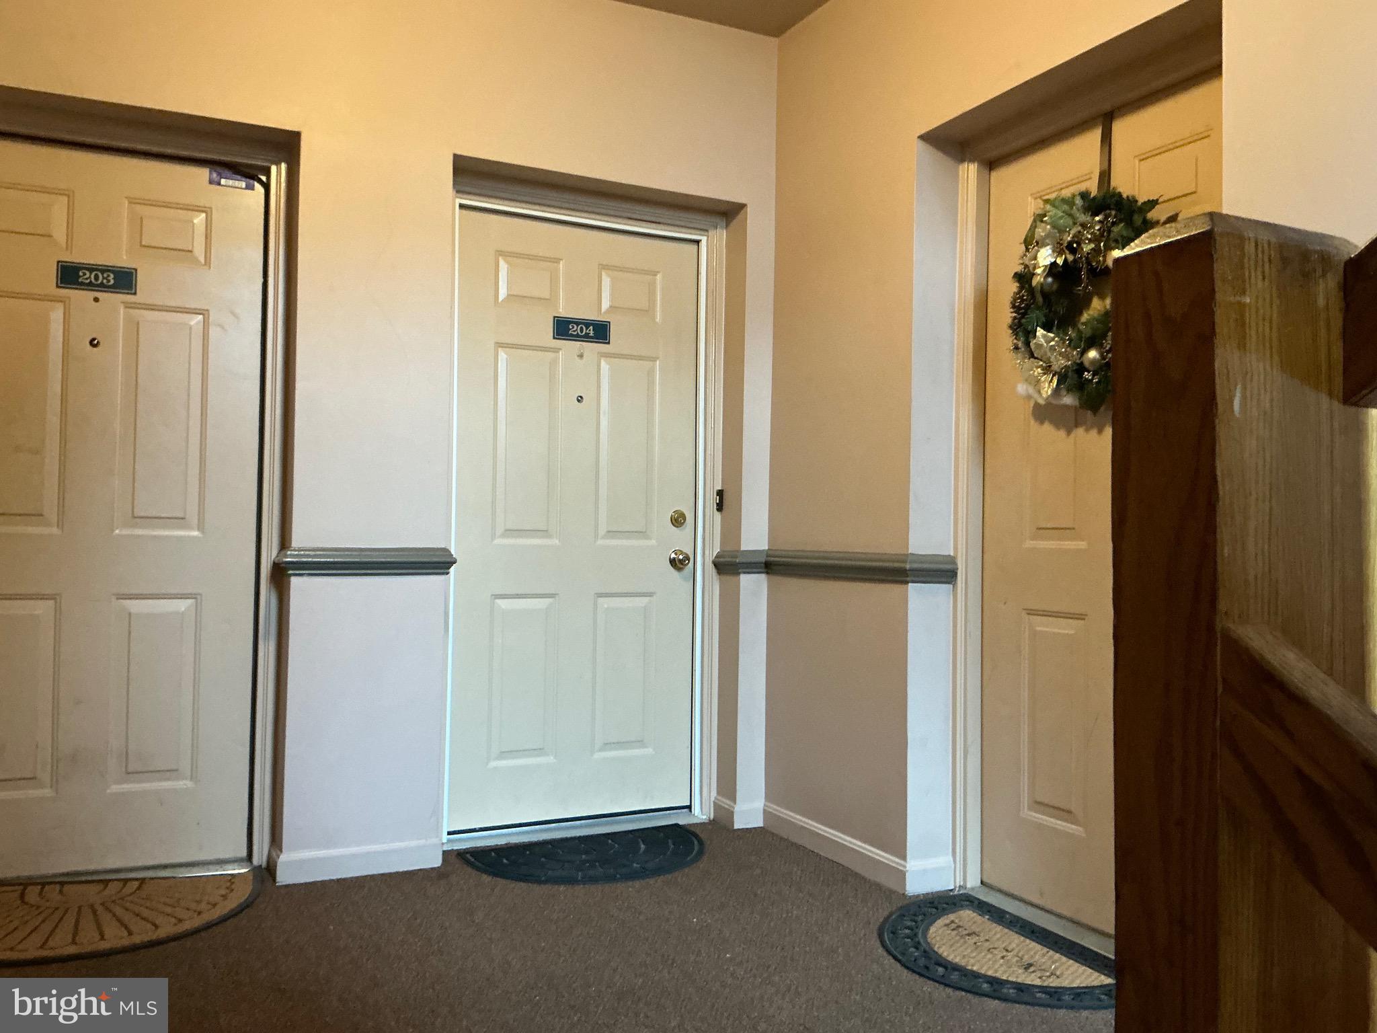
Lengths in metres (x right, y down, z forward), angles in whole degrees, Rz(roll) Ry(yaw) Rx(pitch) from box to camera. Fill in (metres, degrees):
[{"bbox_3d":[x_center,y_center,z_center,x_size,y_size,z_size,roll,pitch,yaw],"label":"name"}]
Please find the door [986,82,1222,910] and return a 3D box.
[{"bbox_3d":[1.057,0.008,2.736,0.045,2.026,0.918,1,-1,-26],"label":"door"}]

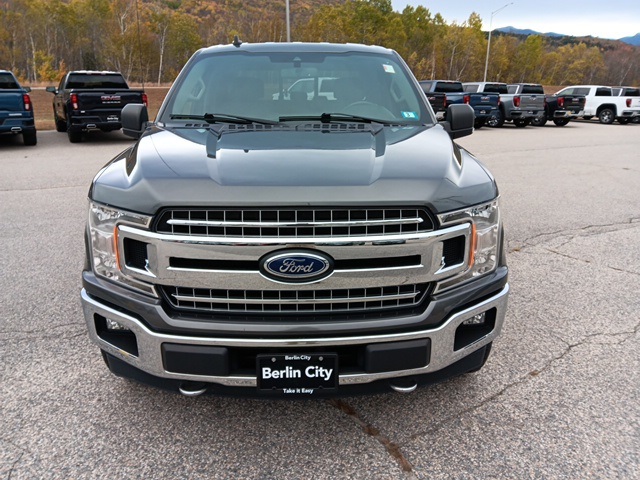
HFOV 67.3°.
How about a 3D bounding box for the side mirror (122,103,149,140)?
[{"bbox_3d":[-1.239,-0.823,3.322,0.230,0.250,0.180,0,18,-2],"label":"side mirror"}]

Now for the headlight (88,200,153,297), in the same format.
[{"bbox_3d":[-0.820,0.017,1.966,0.400,0.360,0.350,0,18,-2],"label":"headlight"}]

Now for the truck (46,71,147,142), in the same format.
[{"bbox_3d":[-6.953,-4.208,14.927,2.050,1.930,5.880,-10,20,-30],"label":"truck"}]

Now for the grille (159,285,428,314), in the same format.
[{"bbox_3d":[-0.085,0.212,1.877,1.010,0.120,0.100,0,18,-2],"label":"grille"}]

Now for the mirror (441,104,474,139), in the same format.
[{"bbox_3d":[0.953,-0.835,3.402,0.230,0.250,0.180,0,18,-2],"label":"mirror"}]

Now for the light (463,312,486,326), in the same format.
[{"bbox_3d":[0.664,0.338,2.103,0.105,0.070,0.090,0,18,-2],"label":"light"}]

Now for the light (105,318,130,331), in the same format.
[{"bbox_3d":[-0.849,0.341,2.046,0.105,0.070,0.090,0,18,-2],"label":"light"}]

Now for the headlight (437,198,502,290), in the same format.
[{"bbox_3d":[0.639,0.014,2.021,0.400,0.360,0.350,0,18,-2],"label":"headlight"}]

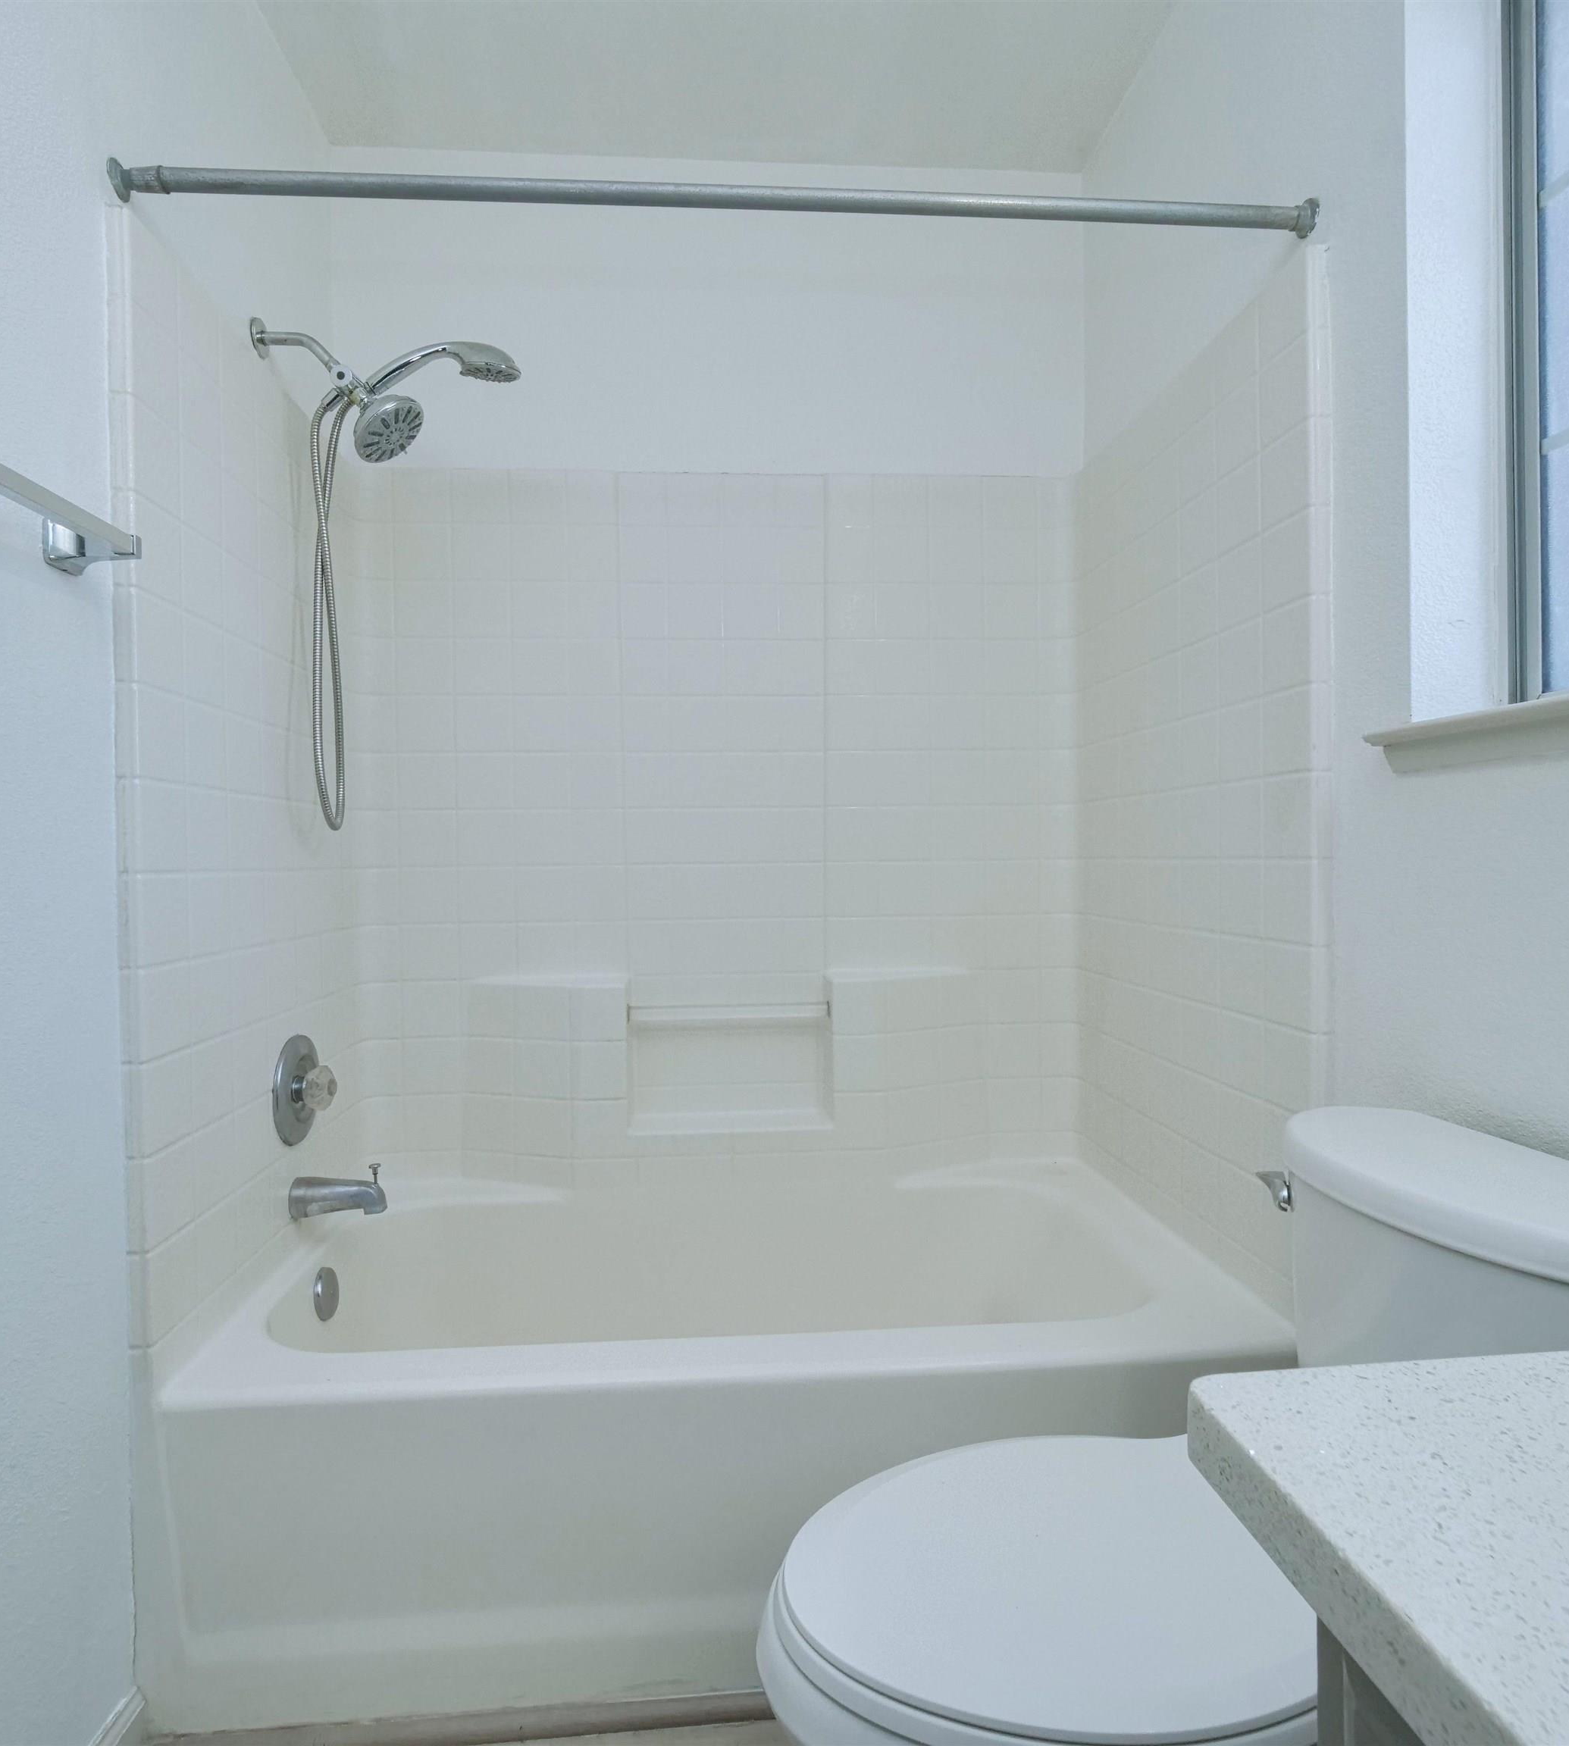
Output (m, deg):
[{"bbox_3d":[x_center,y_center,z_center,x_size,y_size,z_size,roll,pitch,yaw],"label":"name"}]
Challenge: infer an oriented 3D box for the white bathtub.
[{"bbox_3d":[-0.056,0.810,1.542,1.495,0.410,0.755,-1,1,-4],"label":"white bathtub"}]

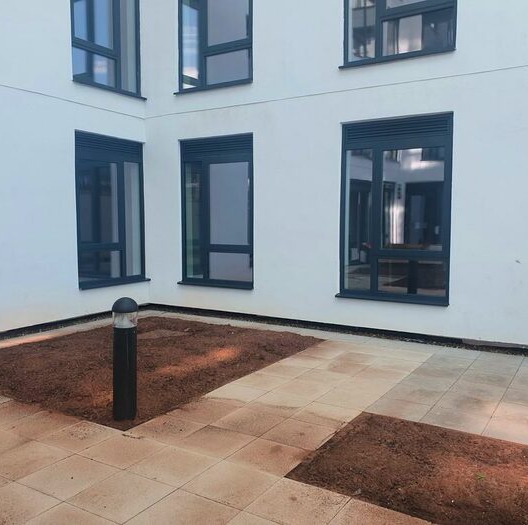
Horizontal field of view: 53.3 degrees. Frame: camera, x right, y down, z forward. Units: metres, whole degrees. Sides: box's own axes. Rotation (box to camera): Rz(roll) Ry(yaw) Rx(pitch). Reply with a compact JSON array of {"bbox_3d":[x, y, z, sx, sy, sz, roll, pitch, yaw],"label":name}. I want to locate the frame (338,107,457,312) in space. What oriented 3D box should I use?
[{"bbox_3d":[1.697,-0.676,6.949,1.490,2.420,0.120,3,6,32],"label":"frame"}]

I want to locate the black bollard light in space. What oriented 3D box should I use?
[{"bbox_3d":[-1.145,0.775,4.295,0.205,0.985,0.205,0,5,0],"label":"black bollard light"}]

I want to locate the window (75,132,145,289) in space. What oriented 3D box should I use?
[{"bbox_3d":[-2.476,-0.832,8.712,0.120,2.430,1.460,3,6,32],"label":"window"}]

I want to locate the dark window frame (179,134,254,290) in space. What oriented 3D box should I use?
[{"bbox_3d":[-0.791,-0.803,8.529,1.480,2.420,0.120,3,6,32],"label":"dark window frame"}]

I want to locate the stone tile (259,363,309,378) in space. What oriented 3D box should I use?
[{"bbox_3d":[0.212,1.166,5.552,0.450,0.040,0.450,3,6,32],"label":"stone tile"}]

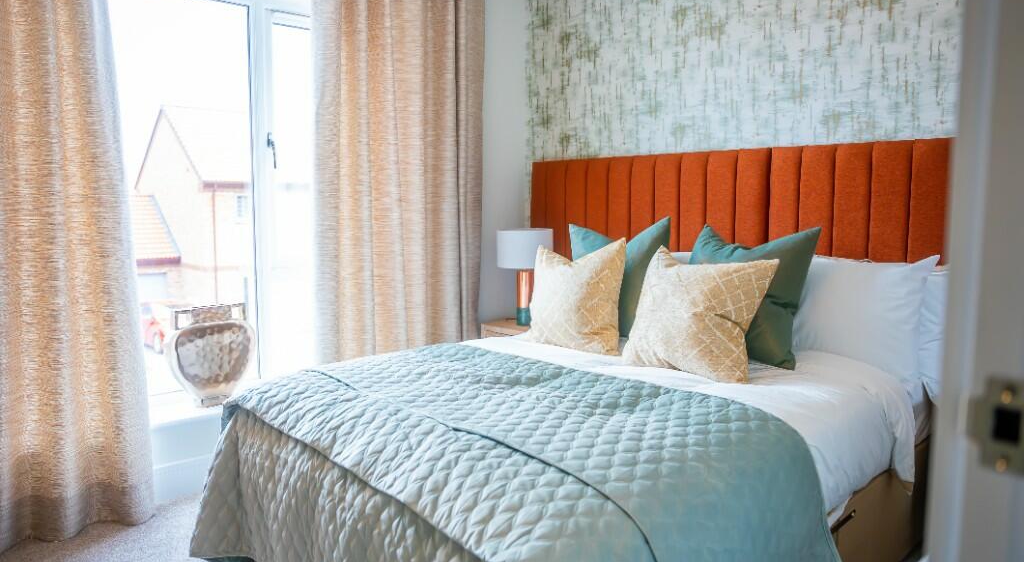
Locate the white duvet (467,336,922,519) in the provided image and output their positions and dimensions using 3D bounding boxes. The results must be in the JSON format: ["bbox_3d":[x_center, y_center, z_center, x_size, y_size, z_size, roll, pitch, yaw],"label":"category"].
[{"bbox_3d":[0.243,0.396,2.032,1.470,0.340,1.400,6,9,44],"label":"white duvet"}]

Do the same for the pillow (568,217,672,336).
[{"bbox_3d":[0.367,-0.011,2.558,0.150,0.450,0.450,22,-14,-42],"label":"pillow"}]

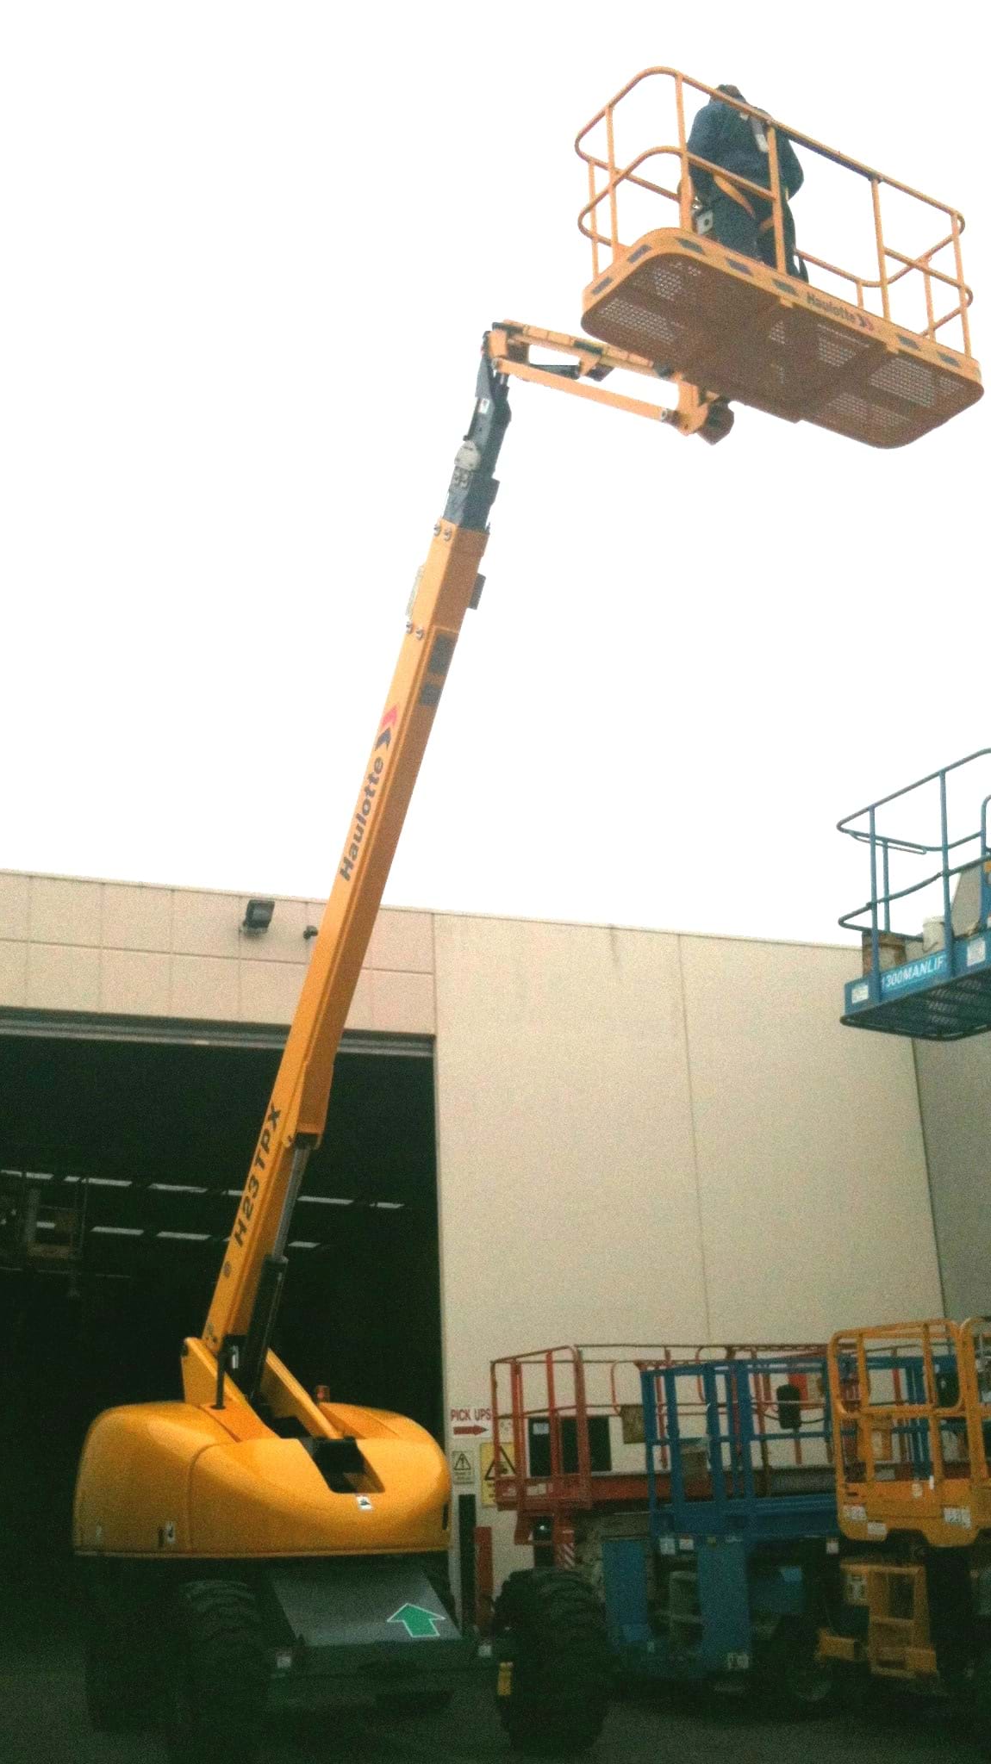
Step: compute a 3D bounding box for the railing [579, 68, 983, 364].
[{"bbox_3d":[1.587,-3.442,9.902,2.330,1.000,0.790,11,-21,-32],"label":"railing"}]

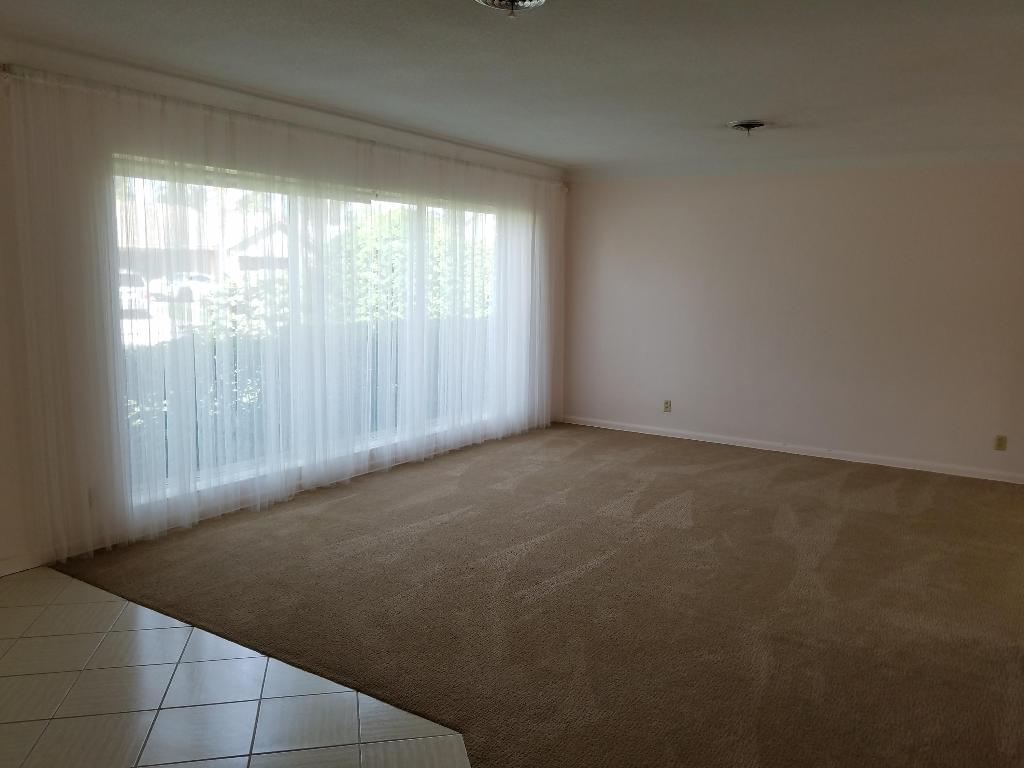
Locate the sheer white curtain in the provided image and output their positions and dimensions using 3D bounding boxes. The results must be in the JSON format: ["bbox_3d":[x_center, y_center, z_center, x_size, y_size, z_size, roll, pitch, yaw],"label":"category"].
[{"bbox_3d":[-0.904,-0.527,5.689,0.130,2.388,4.966,6,9,34],"label":"sheer white curtain"}]

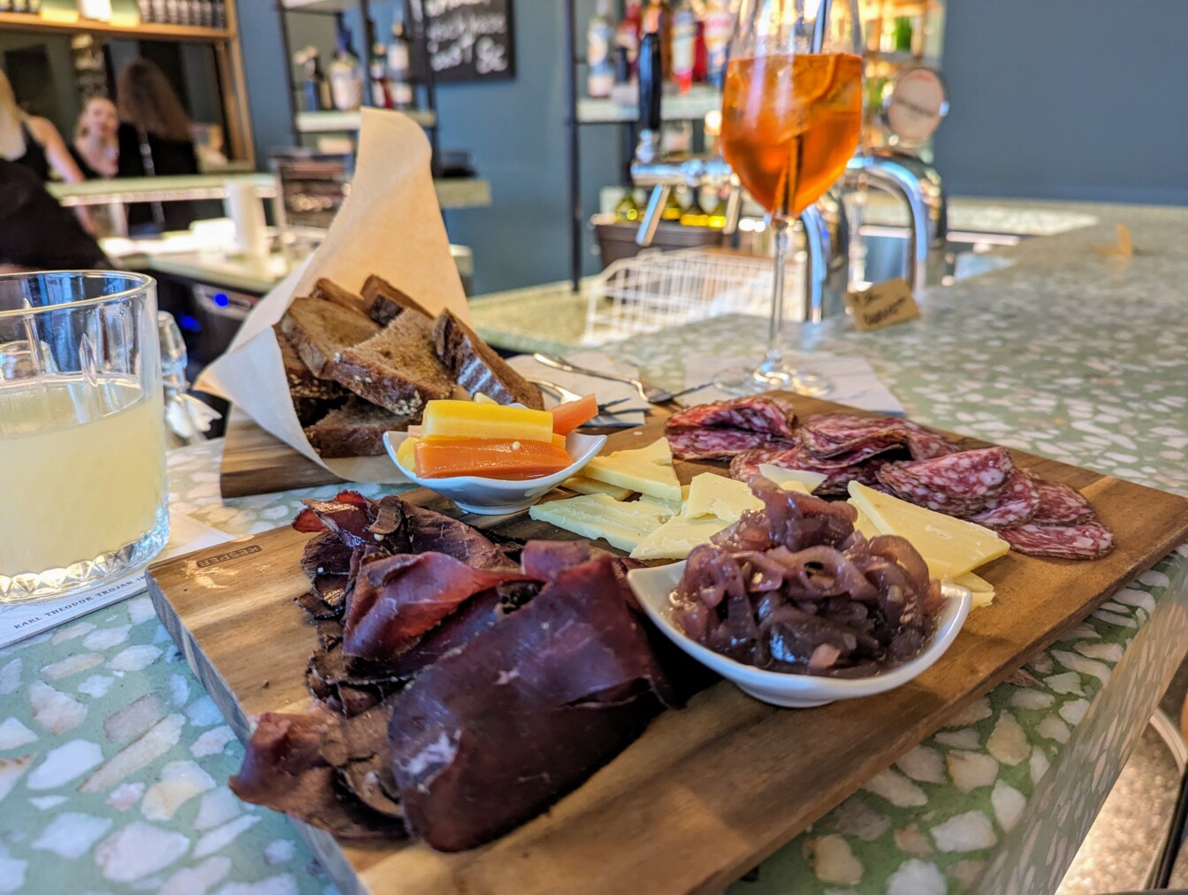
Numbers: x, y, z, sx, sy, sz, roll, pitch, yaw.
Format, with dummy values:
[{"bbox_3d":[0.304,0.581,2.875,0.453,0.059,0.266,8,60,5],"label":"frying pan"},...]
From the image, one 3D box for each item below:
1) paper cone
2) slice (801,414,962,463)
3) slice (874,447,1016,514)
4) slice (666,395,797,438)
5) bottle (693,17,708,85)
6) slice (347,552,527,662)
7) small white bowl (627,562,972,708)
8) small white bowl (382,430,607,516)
[{"bbox_3d":[-0.122,-0.073,0.405,0.145,0.160,0.115,-5,20,-14],"label":"paper cone"},{"bbox_3d":[0.131,-0.004,0.379,0.069,0.022,0.040,0,19,0],"label":"slice"},{"bbox_3d":[0.136,0.013,0.319,0.053,0.023,0.035,0,19,0],"label":"slice"},{"bbox_3d":[0.069,-0.015,0.408,0.060,0.020,0.036,0,19,0],"label":"slice"},{"bbox_3d":[0.329,-1.261,2.550,0.077,0.300,0.077,0,19,0],"label":"bottle"},{"bbox_3d":[-0.042,0.043,0.222,0.053,0.024,0.036,-8,21,-20],"label":"slice"},{"bbox_3d":[0.053,0.049,0.223,0.066,0.029,0.066,-14,23,-34],"label":"small white bowl"},{"bbox_3d":[-0.040,0.009,0.339,0.066,0.029,0.066,-17,25,-39],"label":"small white bowl"}]

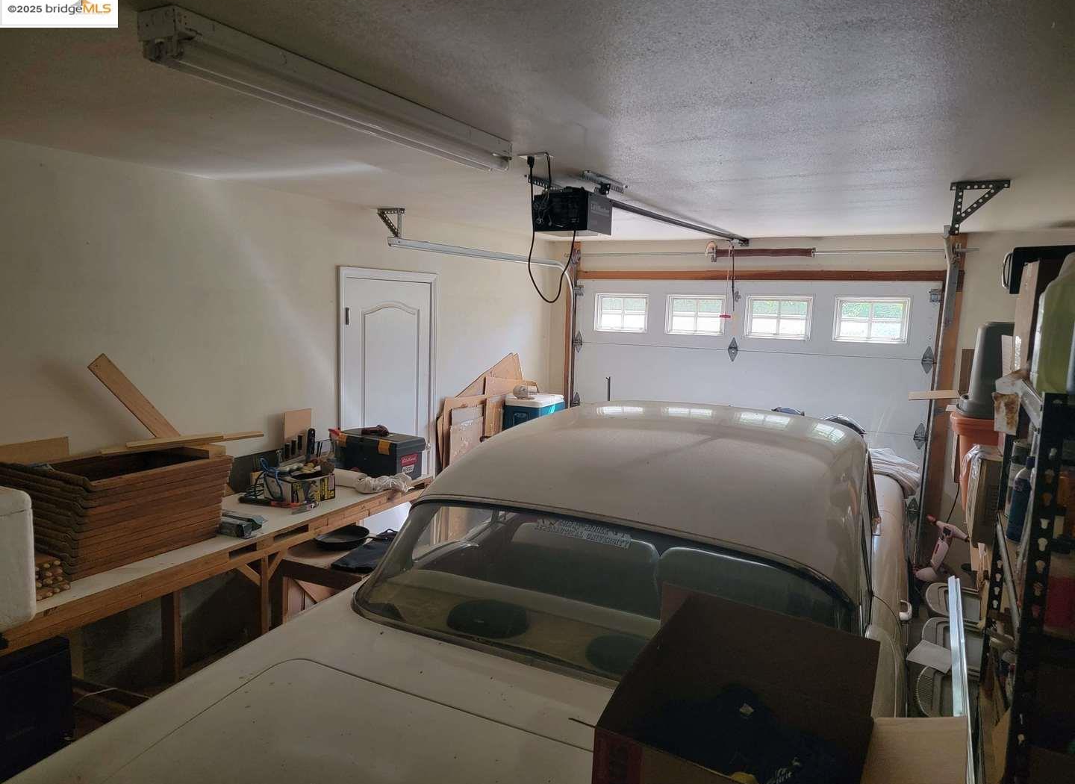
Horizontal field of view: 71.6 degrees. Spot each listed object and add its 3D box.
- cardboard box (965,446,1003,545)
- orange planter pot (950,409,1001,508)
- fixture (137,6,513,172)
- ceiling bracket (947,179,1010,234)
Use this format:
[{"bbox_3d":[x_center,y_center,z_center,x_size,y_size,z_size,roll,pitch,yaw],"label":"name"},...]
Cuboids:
[{"bbox_3d":[1.728,0.389,2.862,0.080,0.320,0.380,5,8,28],"label":"cardboard box"},{"bbox_3d":[2.170,0.328,3.678,0.245,0.440,0.290,5,8,28],"label":"orange planter pot"},{"bbox_3d":[-0.416,-0.713,1.938,0.110,0.110,1.230,5,8,28],"label":"fixture"},{"bbox_3d":[1.792,-0.747,3.034,0.207,0.210,0.035,5,8,28],"label":"ceiling bracket"}]

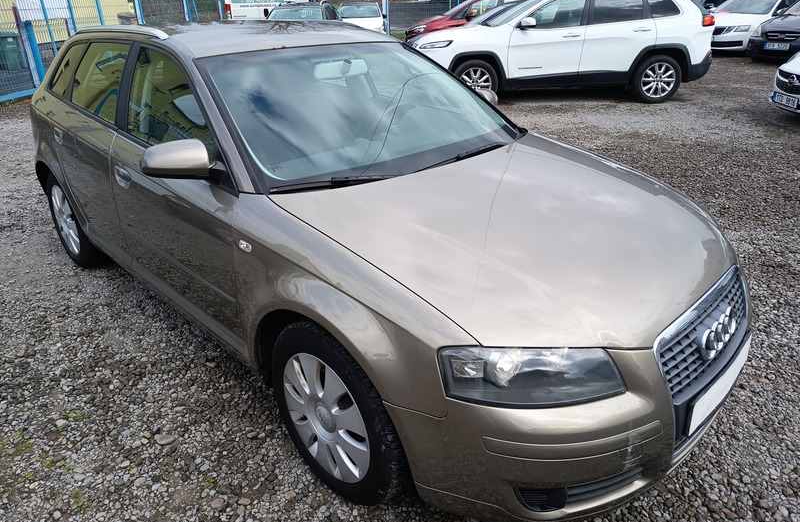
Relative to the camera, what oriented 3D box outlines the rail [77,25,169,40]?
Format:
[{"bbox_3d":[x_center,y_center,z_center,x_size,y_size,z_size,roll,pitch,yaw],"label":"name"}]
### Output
[{"bbox_3d":[-1.418,-1.139,2.745,0.050,0.060,1.310,-22,32,-38],"label":"rail"}]

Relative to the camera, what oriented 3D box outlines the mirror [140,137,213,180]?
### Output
[{"bbox_3d":[-0.743,-0.340,1.872,0.140,0.148,0.235,22,33,40],"label":"mirror"}]

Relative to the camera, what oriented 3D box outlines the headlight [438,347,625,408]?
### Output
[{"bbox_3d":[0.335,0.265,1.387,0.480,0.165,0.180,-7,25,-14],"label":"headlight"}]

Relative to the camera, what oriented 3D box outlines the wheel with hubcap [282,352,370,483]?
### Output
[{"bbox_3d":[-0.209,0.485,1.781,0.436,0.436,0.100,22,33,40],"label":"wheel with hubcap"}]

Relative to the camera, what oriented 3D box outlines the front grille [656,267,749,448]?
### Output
[{"bbox_3d":[0.954,0.277,1.679,0.690,0.380,0.105,-23,21,-40],"label":"front grille"}]

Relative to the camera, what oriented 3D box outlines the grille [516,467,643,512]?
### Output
[{"bbox_3d":[0.498,0.617,1.554,0.400,0.095,0.085,-7,25,-14],"label":"grille"}]

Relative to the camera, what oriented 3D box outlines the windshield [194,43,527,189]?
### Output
[{"bbox_3d":[-0.128,-0.708,2.404,1.460,0.115,0.840,-23,63,-40],"label":"windshield"}]

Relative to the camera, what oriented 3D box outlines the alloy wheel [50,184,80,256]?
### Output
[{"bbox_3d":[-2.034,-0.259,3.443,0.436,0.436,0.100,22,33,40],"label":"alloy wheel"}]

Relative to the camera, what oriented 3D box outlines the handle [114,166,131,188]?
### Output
[{"bbox_3d":[-1.173,-0.357,2.365,0.185,0.066,0.055,22,33,40],"label":"handle"}]

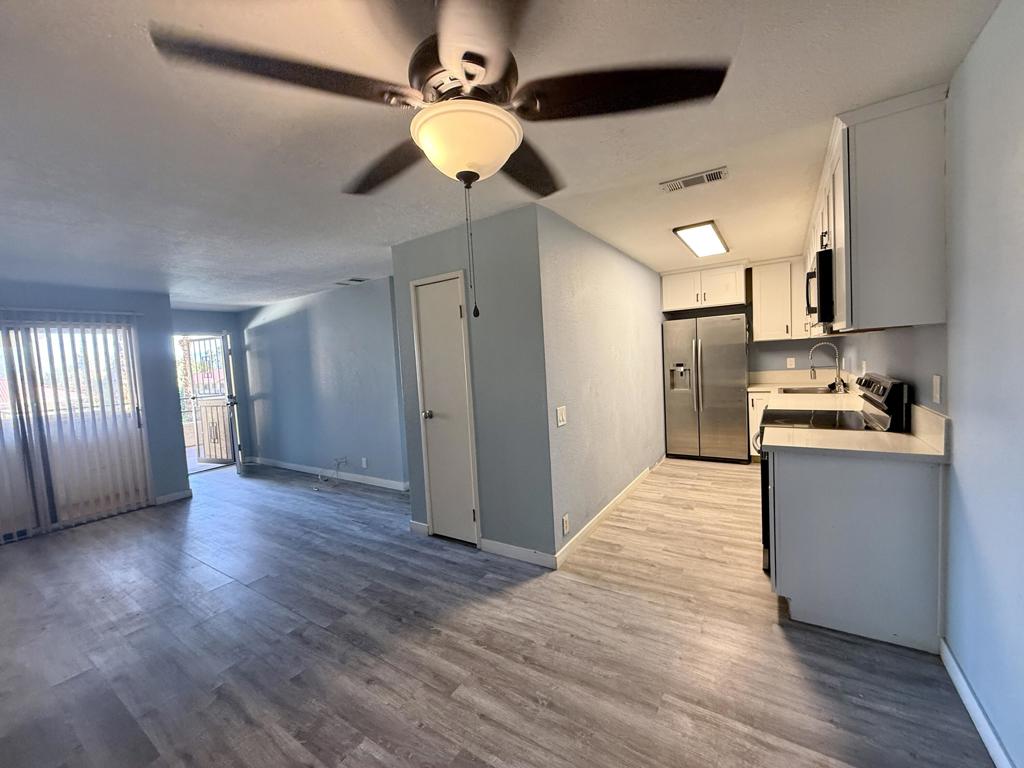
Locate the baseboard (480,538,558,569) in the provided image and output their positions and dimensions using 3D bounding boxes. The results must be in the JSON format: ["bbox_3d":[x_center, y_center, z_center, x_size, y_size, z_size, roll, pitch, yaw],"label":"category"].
[{"bbox_3d":[0.033,1.207,2.960,0.650,0.087,0.015,-1,4,33],"label":"baseboard"}]

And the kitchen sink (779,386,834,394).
[{"bbox_3d":[3.182,0.161,4.482,0.480,0.200,0.740,-1,4,33],"label":"kitchen sink"}]

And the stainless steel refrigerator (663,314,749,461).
[{"bbox_3d":[2.552,0.059,5.375,0.910,1.785,0.800,-1,4,33],"label":"stainless steel refrigerator"}]

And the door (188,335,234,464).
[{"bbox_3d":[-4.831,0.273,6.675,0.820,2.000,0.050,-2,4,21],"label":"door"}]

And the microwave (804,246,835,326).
[{"bbox_3d":[2.116,-0.586,2.587,0.420,0.410,0.760,-1,4,33],"label":"microwave"}]

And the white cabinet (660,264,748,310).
[{"bbox_3d":[2.480,-1.199,5.308,0.910,0.470,0.620,-1,4,33],"label":"white cabinet"}]

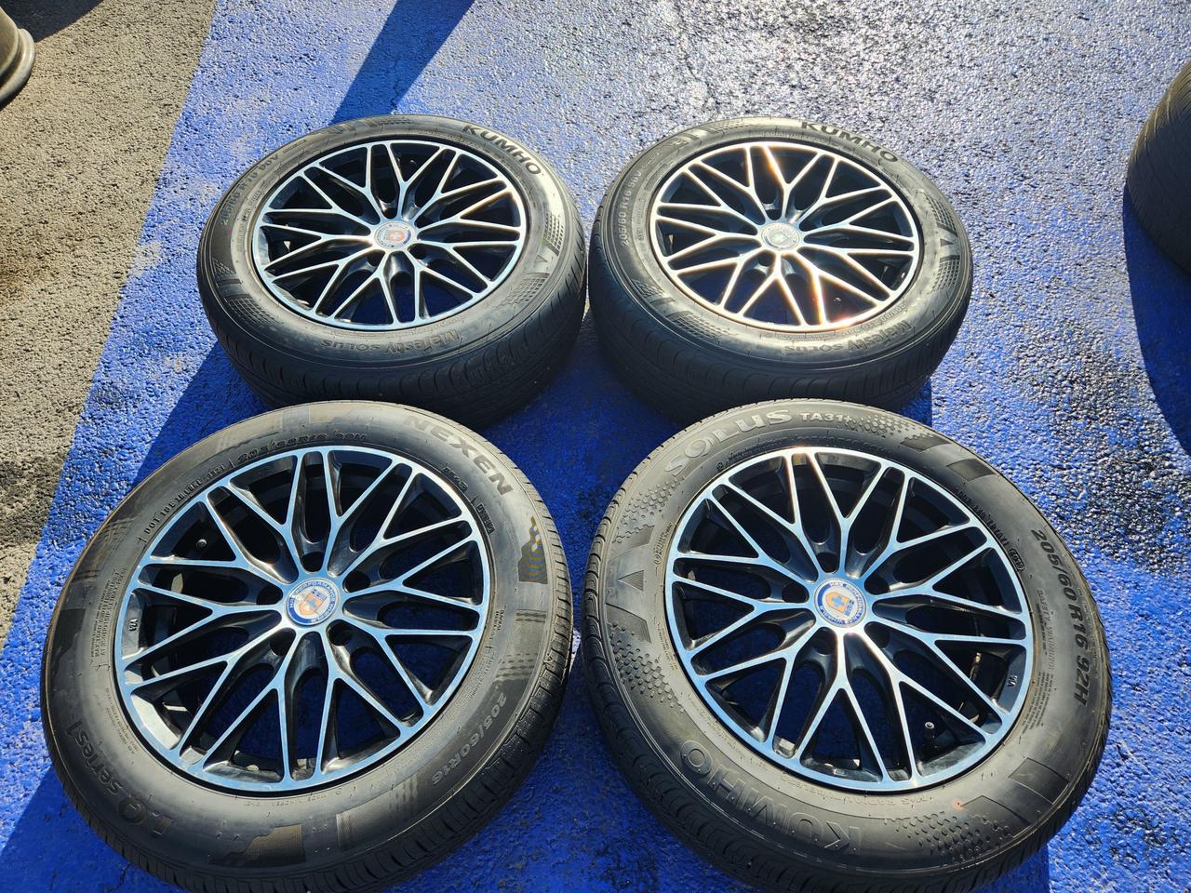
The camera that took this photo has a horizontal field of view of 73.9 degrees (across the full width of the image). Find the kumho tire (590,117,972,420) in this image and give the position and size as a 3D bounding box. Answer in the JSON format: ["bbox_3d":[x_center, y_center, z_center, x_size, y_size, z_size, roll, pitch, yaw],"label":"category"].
[{"bbox_3d":[0.314,-0.313,1.400,0.652,0.205,0.652,1,58,0],"label":"kumho tire"}]

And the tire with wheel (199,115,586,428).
[{"bbox_3d":[-0.341,-0.314,1.397,0.652,0.205,0.652,0,58,0],"label":"tire with wheel"}]

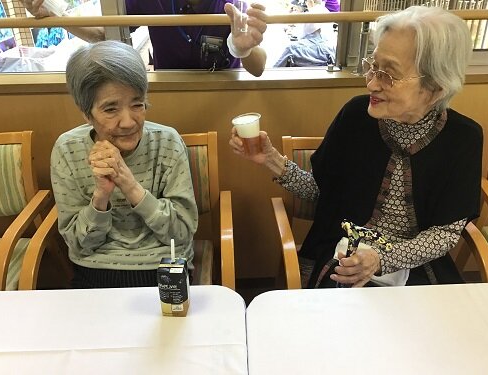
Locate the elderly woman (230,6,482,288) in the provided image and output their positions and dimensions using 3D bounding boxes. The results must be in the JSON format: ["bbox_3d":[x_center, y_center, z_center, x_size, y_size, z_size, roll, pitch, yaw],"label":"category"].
[{"bbox_3d":[0.267,0.151,1.251,0.600,1.210,0.620,3,24,7],"label":"elderly woman"}]

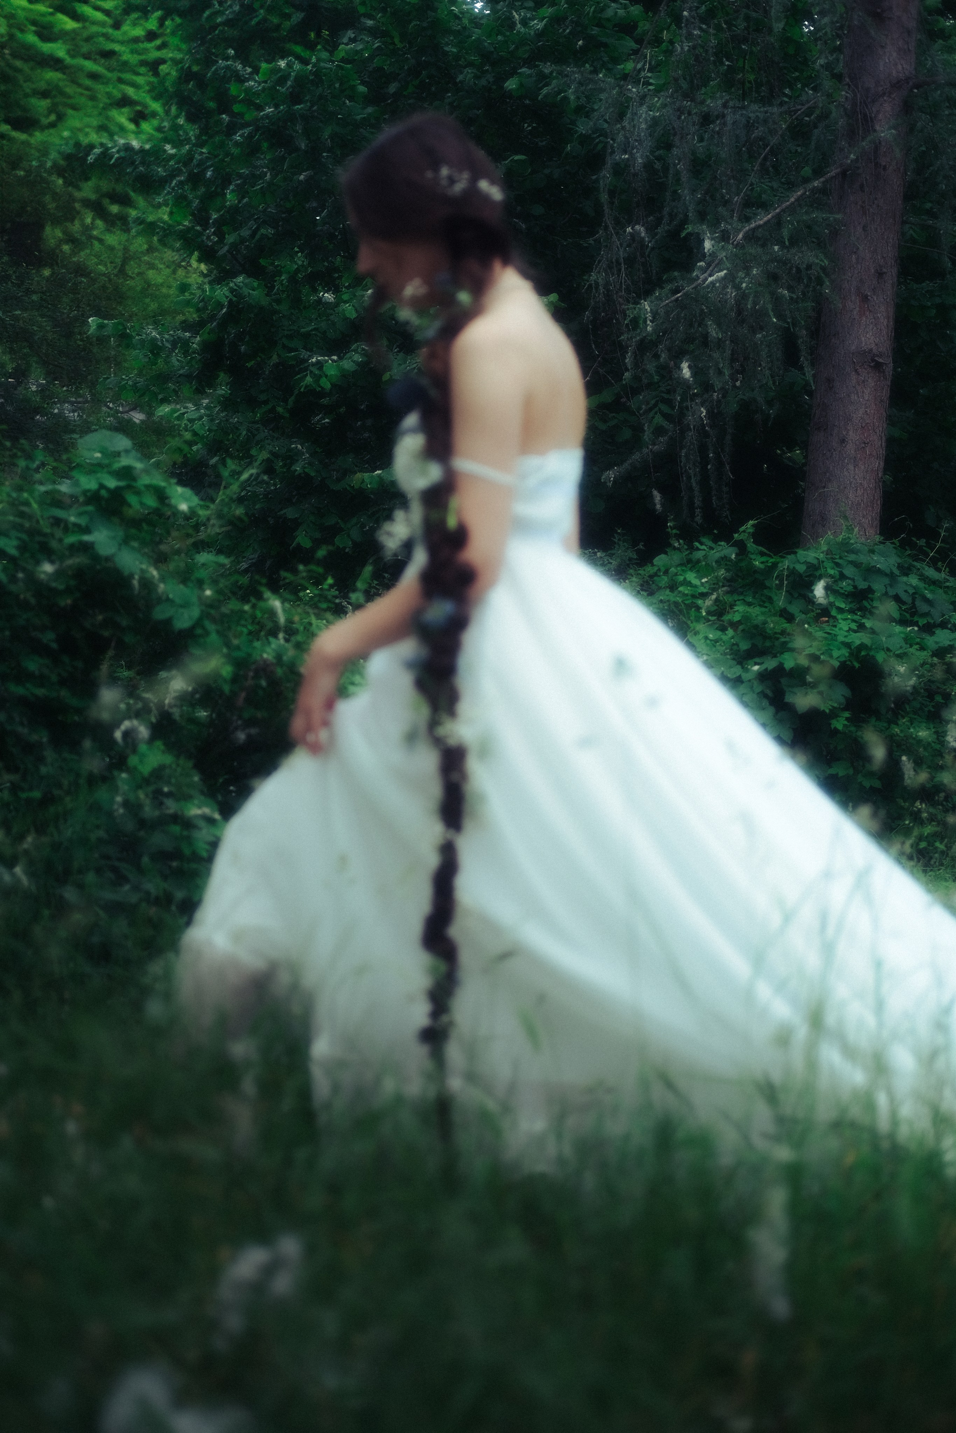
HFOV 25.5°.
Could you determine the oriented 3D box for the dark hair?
[{"bbox_3d":[-0.063,-0.118,2.670,0.205,1.300,0.260,0,3,6],"label":"dark hair"}]

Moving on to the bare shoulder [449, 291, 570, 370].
[{"bbox_3d":[0.038,-0.481,2.640,0.125,0.105,0.180,1,3,19],"label":"bare shoulder"}]

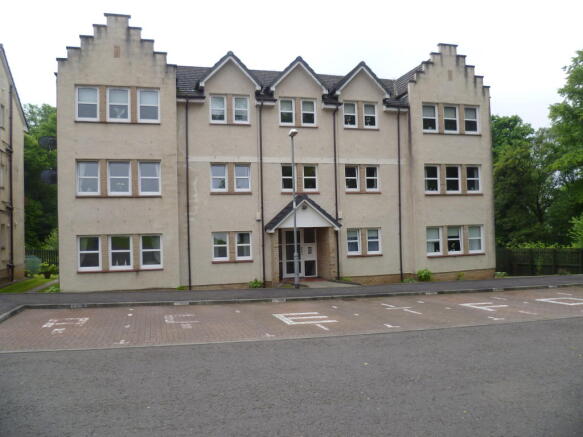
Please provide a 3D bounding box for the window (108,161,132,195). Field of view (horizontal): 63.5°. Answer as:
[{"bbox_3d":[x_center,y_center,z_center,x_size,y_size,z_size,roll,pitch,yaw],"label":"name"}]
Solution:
[{"bbox_3d":[-6.151,-1.409,16.849,0.820,1.210,0.140,-1,-1,-16],"label":"window"}]

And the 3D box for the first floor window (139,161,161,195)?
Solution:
[{"bbox_3d":[-5.111,-1.439,17.017,0.762,1.215,0.120,-1,-1,-15],"label":"first floor window"}]

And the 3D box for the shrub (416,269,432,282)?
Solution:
[{"bbox_3d":[5.490,2.342,19.462,0.557,0.490,0.526,-1,-1,-15],"label":"shrub"}]

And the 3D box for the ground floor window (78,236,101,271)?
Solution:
[{"bbox_3d":[-7.207,1.254,16.865,0.800,1.232,0.120,-1,-1,-15],"label":"ground floor window"}]

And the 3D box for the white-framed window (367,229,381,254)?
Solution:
[{"bbox_3d":[3.511,0.978,20.163,0.657,1.083,0.120,-1,-1,-15],"label":"white-framed window"}]

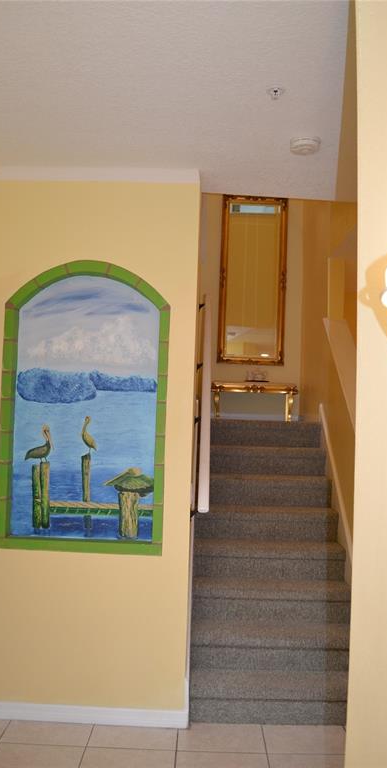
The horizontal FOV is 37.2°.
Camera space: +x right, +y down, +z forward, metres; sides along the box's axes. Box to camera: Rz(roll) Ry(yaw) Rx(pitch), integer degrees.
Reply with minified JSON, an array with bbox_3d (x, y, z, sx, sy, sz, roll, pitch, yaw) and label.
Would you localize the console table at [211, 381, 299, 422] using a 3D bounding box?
[{"bbox_3d":[0.541,0.167,5.262,0.770,0.350,0.330,2,-3,1],"label":"console table"}]

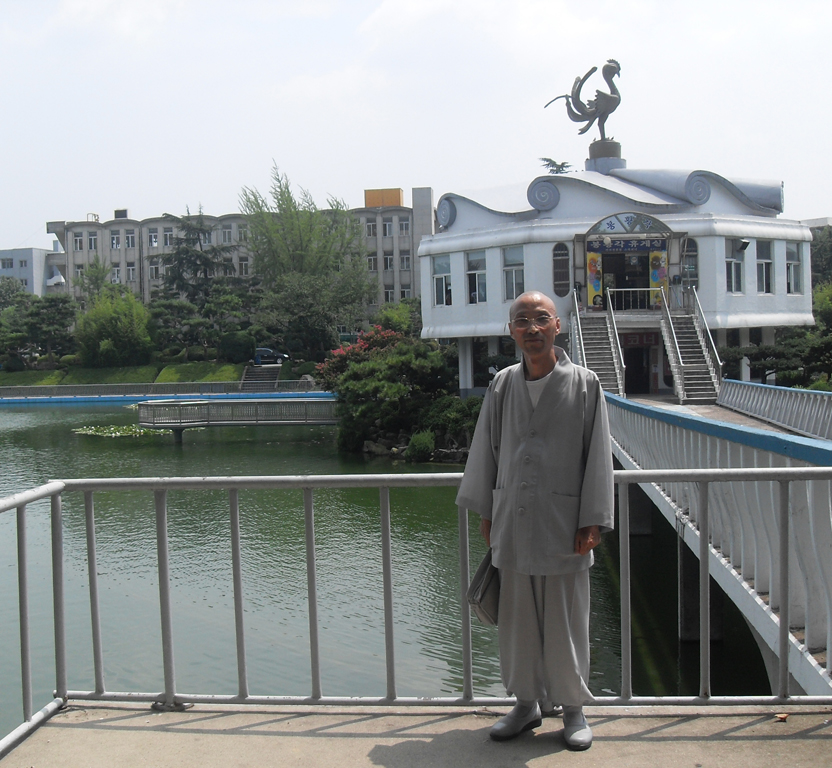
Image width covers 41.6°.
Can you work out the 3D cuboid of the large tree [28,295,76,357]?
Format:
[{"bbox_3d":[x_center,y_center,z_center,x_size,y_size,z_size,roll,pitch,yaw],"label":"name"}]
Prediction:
[{"bbox_3d":[-30.639,-4.539,92.000,4.400,6.000,4.300,-2,2,-18],"label":"large tree"}]

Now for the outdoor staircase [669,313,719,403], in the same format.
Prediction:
[{"bbox_3d":[9.401,-0.956,37.650,1.300,3.000,4.800,-2,2,6],"label":"outdoor staircase"}]

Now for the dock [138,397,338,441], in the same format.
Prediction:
[{"bbox_3d":[-6.932,1.464,44.500,8.500,1.700,2.800,-2,2,6],"label":"dock"}]

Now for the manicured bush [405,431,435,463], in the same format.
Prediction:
[{"bbox_3d":[0.110,1.986,34.500,0.920,0.950,0.900,-2,2,0],"label":"manicured bush"}]

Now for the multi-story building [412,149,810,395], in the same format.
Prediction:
[{"bbox_3d":[8.771,-5.280,49.944,16.900,10.900,17.600,-1,2,5],"label":"multi-story building"}]

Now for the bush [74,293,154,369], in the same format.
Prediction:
[{"bbox_3d":[-25.619,-4.503,93.000,6.300,6.400,6.000,-2,2,0],"label":"bush"}]

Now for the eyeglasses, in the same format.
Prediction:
[{"bbox_3d":[0.430,-0.221,3.999,0.143,0.046,0.140,-3,2,11],"label":"eyeglasses"}]

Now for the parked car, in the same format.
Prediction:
[{"bbox_3d":[-13.205,-2.455,97.000,4.500,1.450,1.780,-2,2,3],"label":"parked car"}]

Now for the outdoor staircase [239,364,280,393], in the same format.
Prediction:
[{"bbox_3d":[-12.614,-0.445,88.500,3.050,1.950,4.000,-2,2,-2],"label":"outdoor staircase"}]

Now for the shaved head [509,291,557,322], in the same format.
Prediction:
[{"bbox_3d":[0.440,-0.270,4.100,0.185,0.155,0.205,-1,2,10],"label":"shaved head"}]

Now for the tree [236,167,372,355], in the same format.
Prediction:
[{"bbox_3d":[-10.105,-11.212,101.000,12.000,17.200,11.000,-2,2,0],"label":"tree"}]

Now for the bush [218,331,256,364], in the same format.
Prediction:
[{"bbox_3d":[-14.352,-2.911,88.000,3.000,2.700,2.800,-1,2,9],"label":"bush"}]

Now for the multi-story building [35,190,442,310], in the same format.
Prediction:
[{"bbox_3d":[-18.348,-11.341,124.315,43.000,17.300,13.500,-1,2,8],"label":"multi-story building"}]

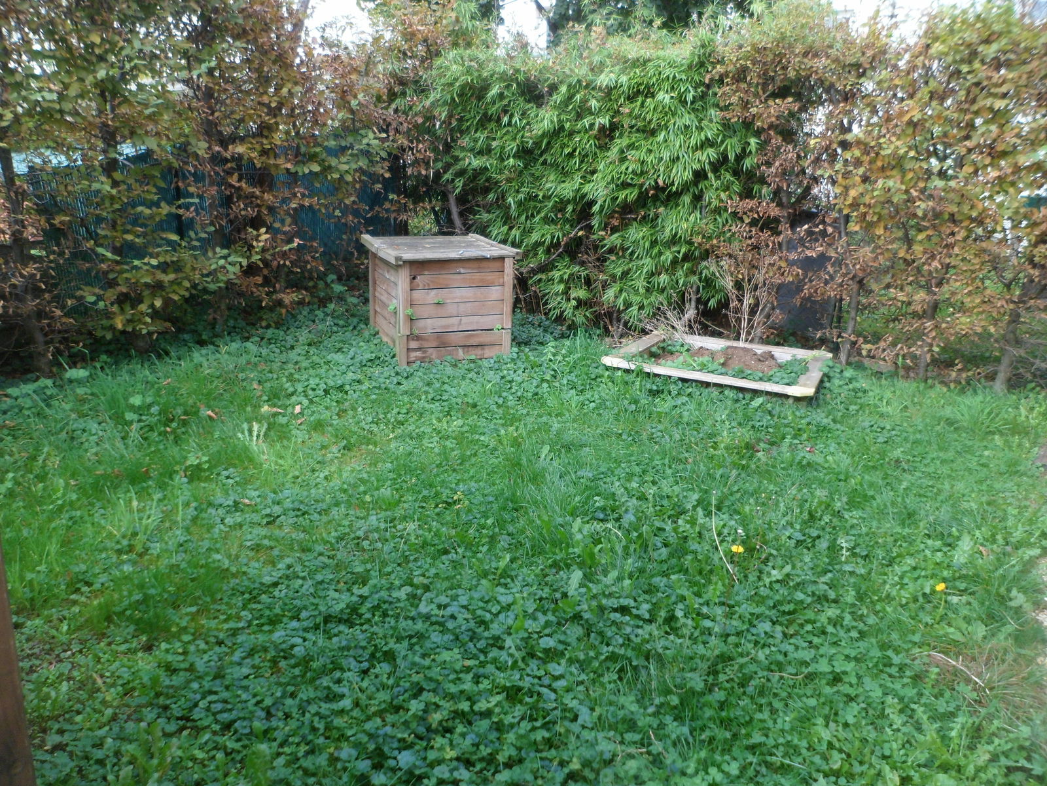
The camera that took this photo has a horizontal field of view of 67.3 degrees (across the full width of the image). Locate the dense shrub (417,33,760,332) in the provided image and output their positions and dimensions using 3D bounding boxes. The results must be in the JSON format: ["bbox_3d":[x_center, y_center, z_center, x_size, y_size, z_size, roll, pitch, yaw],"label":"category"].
[{"bbox_3d":[0.530,-1.870,7.000,2.750,2.380,1.250,8,18,18],"label":"dense shrub"}]

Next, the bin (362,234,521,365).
[{"bbox_3d":[-0.633,-0.710,5.850,0.910,0.800,0.950,-5,19,-23],"label":"bin"}]

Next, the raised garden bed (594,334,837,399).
[{"bbox_3d":[1.400,-0.180,5.530,1.340,0.170,1.130,10,19,25],"label":"raised garden bed"}]

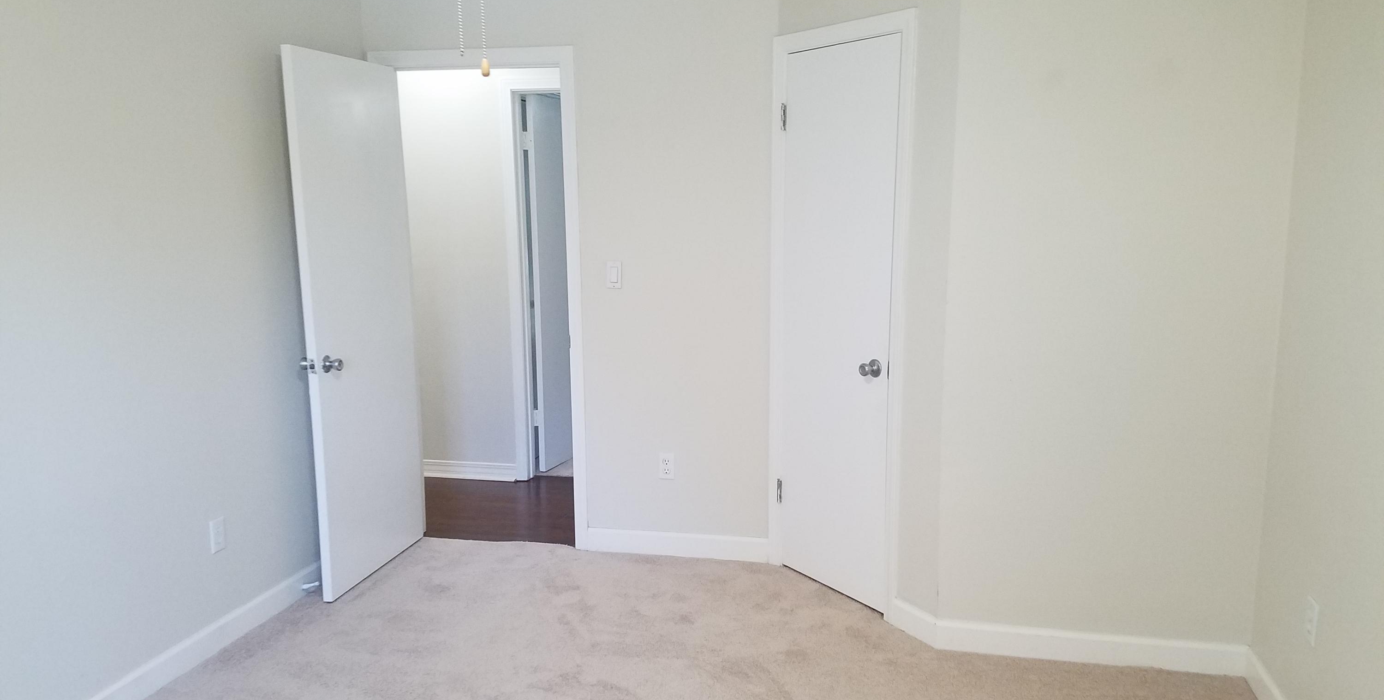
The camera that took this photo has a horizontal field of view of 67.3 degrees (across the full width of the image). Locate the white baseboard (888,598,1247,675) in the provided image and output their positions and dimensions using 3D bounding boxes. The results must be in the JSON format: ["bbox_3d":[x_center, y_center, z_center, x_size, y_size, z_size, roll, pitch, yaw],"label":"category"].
[{"bbox_3d":[1.230,0.950,3.476,1.099,0.107,0.175,2,10,13],"label":"white baseboard"}]

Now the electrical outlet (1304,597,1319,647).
[{"bbox_3d":[1.632,0.716,2.747,0.009,0.114,0.074,2,10,13],"label":"electrical outlet"}]

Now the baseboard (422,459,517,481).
[{"bbox_3d":[-1.185,0.640,5.531,0.497,0.100,0.020,2,10,13],"label":"baseboard"}]

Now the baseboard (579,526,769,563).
[{"bbox_3d":[-0.068,0.813,4.356,0.776,0.105,0.020,2,10,13],"label":"baseboard"}]

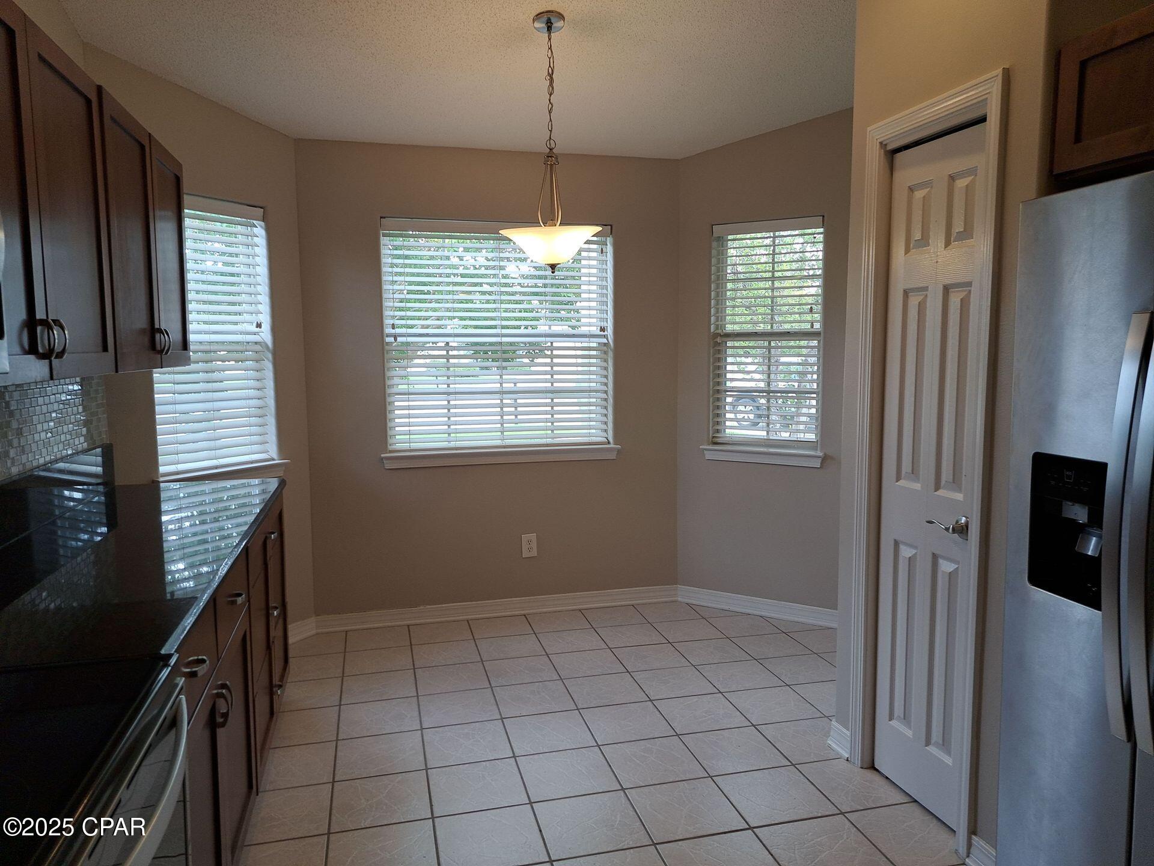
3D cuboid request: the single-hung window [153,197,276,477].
[{"bbox_3d":[-1.628,-0.435,3.562,0.060,1.160,0.565,3,7,32],"label":"single-hung window"}]

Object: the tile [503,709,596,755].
[{"bbox_3d":[-0.104,1.129,3.003,0.302,0.010,0.299,-2,6,-14],"label":"tile"}]

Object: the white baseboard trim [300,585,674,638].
[{"bbox_3d":[-0.379,0.944,4.310,1.975,0.088,0.015,-2,6,-14],"label":"white baseboard trim"}]

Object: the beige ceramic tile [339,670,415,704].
[{"bbox_3d":[-0.851,1.093,3.444,0.302,0.010,0.302,-2,6,-14],"label":"beige ceramic tile"}]

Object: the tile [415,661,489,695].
[{"bbox_3d":[-0.548,1.078,3.500,0.303,0.010,0.297,-2,6,-14],"label":"tile"}]

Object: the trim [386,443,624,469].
[{"bbox_3d":[-0.383,0.127,4.240,1.262,0.075,0.070,-2,6,-14],"label":"trim"}]

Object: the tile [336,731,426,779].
[{"bbox_3d":[-0.704,1.152,2.865,0.302,0.010,0.302,-2,6,-14],"label":"tile"}]

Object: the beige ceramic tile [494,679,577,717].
[{"bbox_3d":[-0.180,1.109,3.322,0.302,0.010,0.298,-2,6,-14],"label":"beige ceramic tile"}]

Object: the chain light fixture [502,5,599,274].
[{"bbox_3d":[-0.079,-0.885,2.482,0.328,0.766,0.328,-2,6,-14],"label":"chain light fixture"}]

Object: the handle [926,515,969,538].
[{"bbox_3d":[1.069,0.270,2.290,0.066,0.067,0.150,-2,6,-14],"label":"handle"}]

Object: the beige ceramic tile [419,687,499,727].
[{"bbox_3d":[-0.475,1.108,3.213,0.303,0.010,0.297,-2,6,-14],"label":"beige ceramic tile"}]

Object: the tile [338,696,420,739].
[{"bbox_3d":[-0.773,1.117,3.139,0.303,0.010,0.297,-2,6,-14],"label":"tile"}]

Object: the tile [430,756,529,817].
[{"bbox_3d":[-0.333,1.176,2.660,0.302,0.010,0.298,-2,6,-14],"label":"tile"}]

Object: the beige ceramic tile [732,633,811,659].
[{"bbox_3d":[0.947,1.039,3.911,0.302,0.010,0.298,-2,6,-14],"label":"beige ceramic tile"}]

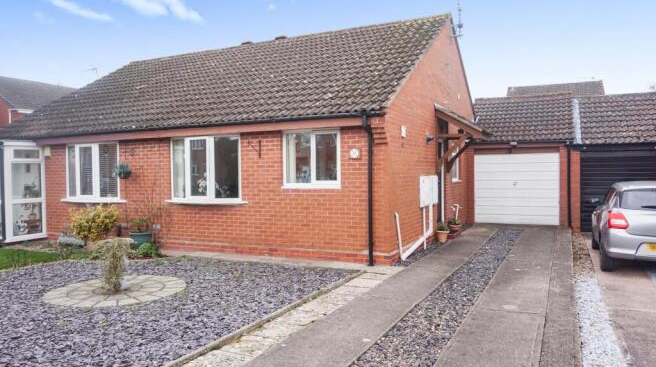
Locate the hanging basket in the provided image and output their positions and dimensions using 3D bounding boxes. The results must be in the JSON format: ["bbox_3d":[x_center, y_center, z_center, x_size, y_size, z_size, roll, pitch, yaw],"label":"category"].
[{"bbox_3d":[-4.269,-0.270,10.216,0.390,0.370,0.370,0,1,25],"label":"hanging basket"}]

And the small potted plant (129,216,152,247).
[{"bbox_3d":[-3.815,1.013,10.008,0.470,0.690,0.450,0,1,25],"label":"small potted plant"}]

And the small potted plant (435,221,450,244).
[{"bbox_3d":[2.499,1.062,10.659,0.310,0.460,0.310,0,1,25],"label":"small potted plant"}]

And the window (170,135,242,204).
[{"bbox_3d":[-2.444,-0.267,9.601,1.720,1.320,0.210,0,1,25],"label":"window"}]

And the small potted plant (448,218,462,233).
[{"bbox_3d":[2.988,0.982,11.500,0.310,0.340,0.310,0,1,25],"label":"small potted plant"}]

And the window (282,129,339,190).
[{"bbox_3d":[-0.283,-0.412,8.680,1.140,1.030,0.120,0,1,25],"label":"window"}]

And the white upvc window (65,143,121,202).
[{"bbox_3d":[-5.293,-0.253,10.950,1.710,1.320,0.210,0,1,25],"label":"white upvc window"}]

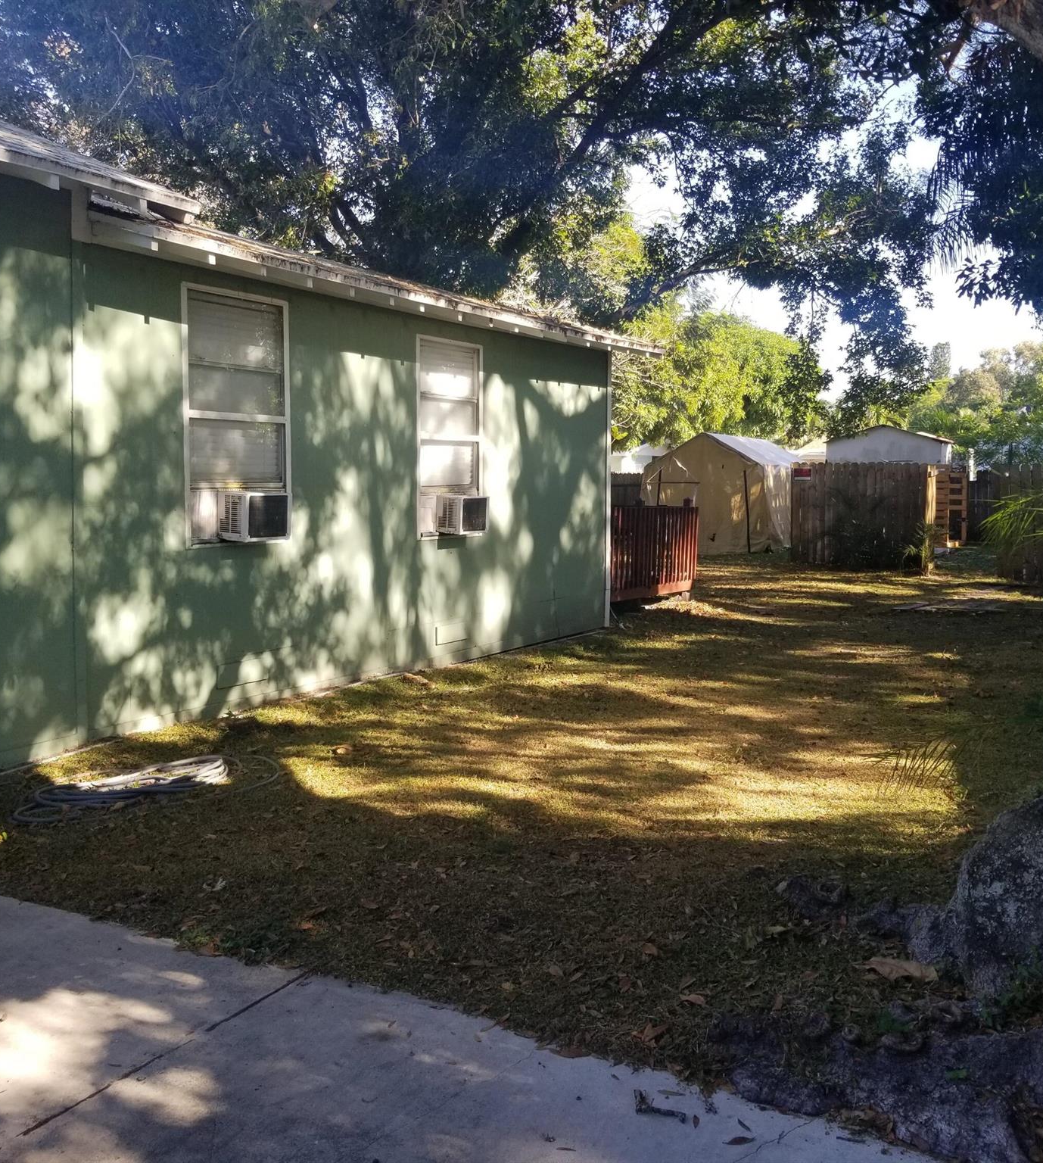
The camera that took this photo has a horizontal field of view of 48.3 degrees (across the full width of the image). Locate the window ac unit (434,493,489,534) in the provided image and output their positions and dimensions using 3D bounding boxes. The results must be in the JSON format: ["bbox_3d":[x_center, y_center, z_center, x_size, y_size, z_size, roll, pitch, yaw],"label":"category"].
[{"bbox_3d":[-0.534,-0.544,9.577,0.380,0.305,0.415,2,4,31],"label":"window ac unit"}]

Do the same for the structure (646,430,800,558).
[{"bbox_3d":[4.539,-1.839,24.756,2.750,2.450,3.100,3,4,34],"label":"structure"}]

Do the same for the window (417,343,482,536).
[{"bbox_3d":[-0.589,-1.159,9.599,0.110,1.610,0.945,2,4,31],"label":"window"}]

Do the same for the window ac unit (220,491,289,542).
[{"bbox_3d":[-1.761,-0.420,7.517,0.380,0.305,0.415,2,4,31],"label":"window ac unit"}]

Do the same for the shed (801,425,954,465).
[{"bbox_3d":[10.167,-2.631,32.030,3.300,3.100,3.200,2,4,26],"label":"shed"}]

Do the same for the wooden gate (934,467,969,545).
[{"bbox_3d":[9.342,-1.632,25.300,0.850,1.740,0.100,2,4,28],"label":"wooden gate"}]

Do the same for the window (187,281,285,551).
[{"bbox_3d":[-1.827,-1.036,7.520,0.110,1.610,0.945,2,4,31],"label":"window"}]

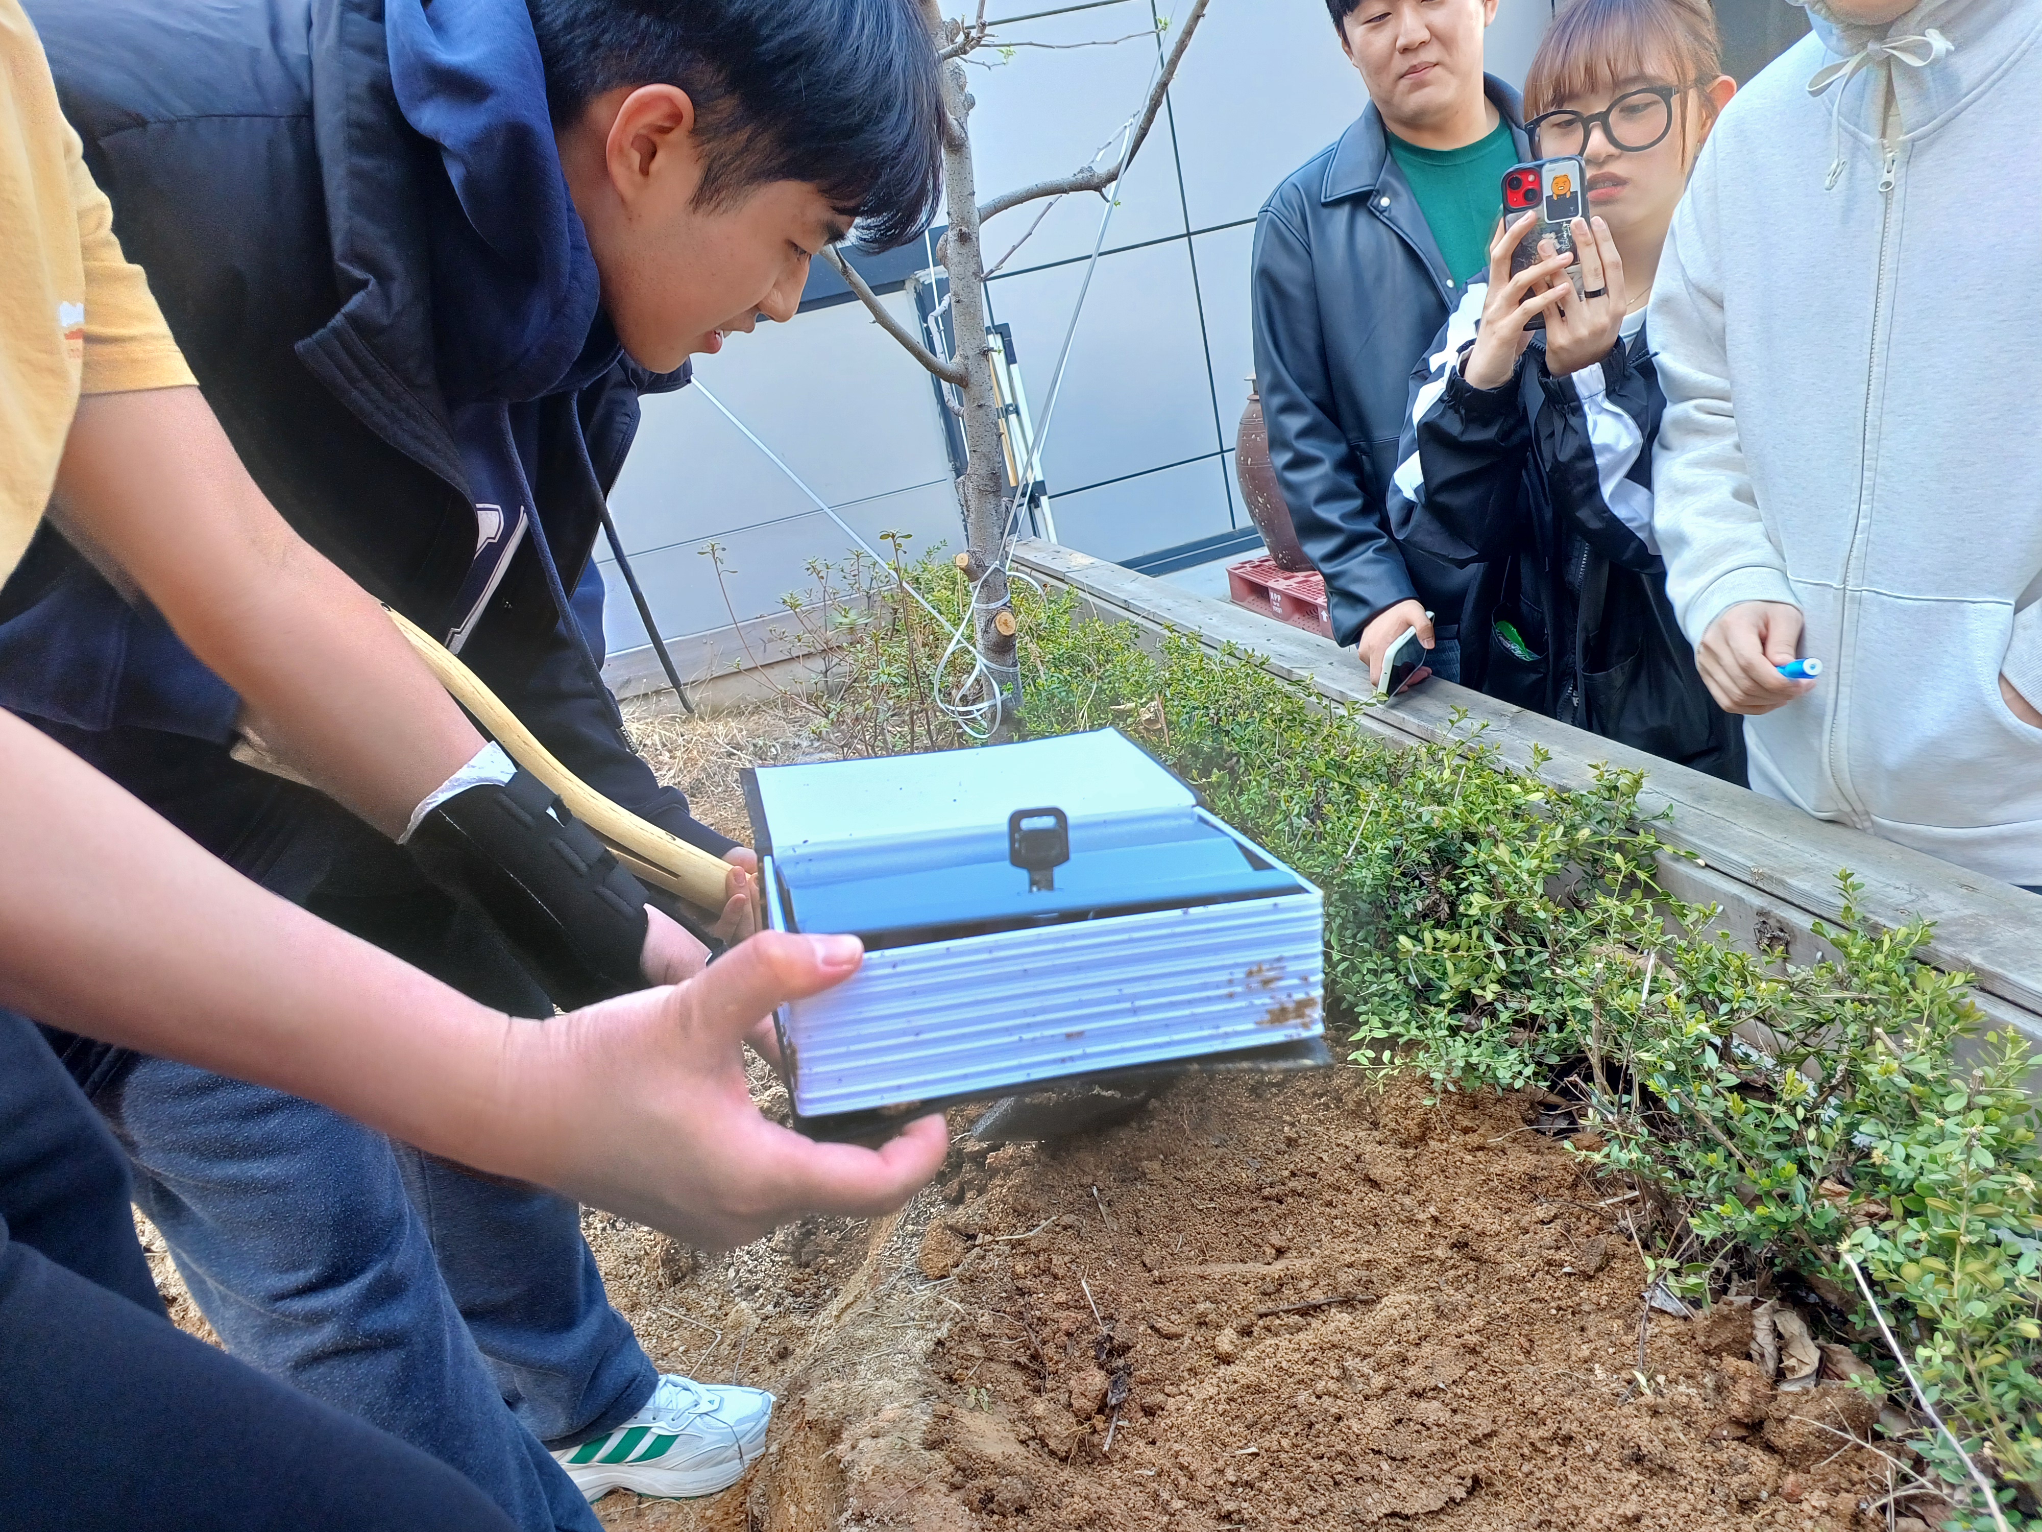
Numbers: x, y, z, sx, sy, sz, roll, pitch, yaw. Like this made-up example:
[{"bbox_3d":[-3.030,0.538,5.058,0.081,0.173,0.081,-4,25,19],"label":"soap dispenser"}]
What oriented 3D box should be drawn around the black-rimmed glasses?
[{"bbox_3d":[0.606,-0.649,1.362,0.143,0.052,0.142,6,31,43],"label":"black-rimmed glasses"}]

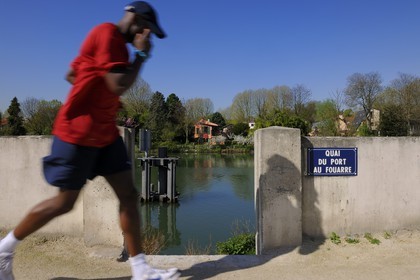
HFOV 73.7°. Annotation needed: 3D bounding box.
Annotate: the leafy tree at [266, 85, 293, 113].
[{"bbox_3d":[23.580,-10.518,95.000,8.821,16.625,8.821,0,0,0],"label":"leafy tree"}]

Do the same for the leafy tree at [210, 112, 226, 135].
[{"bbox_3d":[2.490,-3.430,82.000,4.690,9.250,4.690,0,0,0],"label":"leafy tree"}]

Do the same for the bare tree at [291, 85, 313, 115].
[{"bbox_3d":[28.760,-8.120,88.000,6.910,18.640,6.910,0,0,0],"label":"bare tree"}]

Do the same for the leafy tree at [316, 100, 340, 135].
[{"bbox_3d":[31.050,-4.620,74.000,6.870,11.640,6.870,0,0,0],"label":"leafy tree"}]

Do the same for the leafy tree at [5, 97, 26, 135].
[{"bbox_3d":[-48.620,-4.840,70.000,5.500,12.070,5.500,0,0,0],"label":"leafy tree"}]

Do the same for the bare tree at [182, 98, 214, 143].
[{"bbox_3d":[-3.163,-5.362,77.000,8.800,12.100,8.800,0,0,0],"label":"bare tree"}]

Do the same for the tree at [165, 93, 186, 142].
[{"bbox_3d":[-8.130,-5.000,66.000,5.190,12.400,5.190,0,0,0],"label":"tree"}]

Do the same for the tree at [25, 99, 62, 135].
[{"bbox_3d":[-41.500,-4.590,70.000,9.750,11.570,9.750,0,0,0],"label":"tree"}]

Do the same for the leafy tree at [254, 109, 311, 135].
[{"bbox_3d":[19.420,-4.420,75.000,15.000,8.036,9.500,0,0,0],"label":"leafy tree"}]

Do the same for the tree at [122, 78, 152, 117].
[{"bbox_3d":[-20.488,-8.662,77.000,9.350,16.500,9.350,0,0,0],"label":"tree"}]

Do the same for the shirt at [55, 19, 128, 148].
[{"bbox_3d":[-0.684,-0.350,1.720,0.400,0.740,0.480,13,0,-8],"label":"shirt"}]

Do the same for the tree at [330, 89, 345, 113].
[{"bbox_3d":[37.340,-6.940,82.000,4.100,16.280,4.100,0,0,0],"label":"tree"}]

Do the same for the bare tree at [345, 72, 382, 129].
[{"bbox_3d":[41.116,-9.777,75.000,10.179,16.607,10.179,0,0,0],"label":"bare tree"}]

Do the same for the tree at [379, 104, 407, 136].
[{"bbox_3d":[43.020,-3.580,66.000,6.600,9.570,6.600,0,0,0],"label":"tree"}]

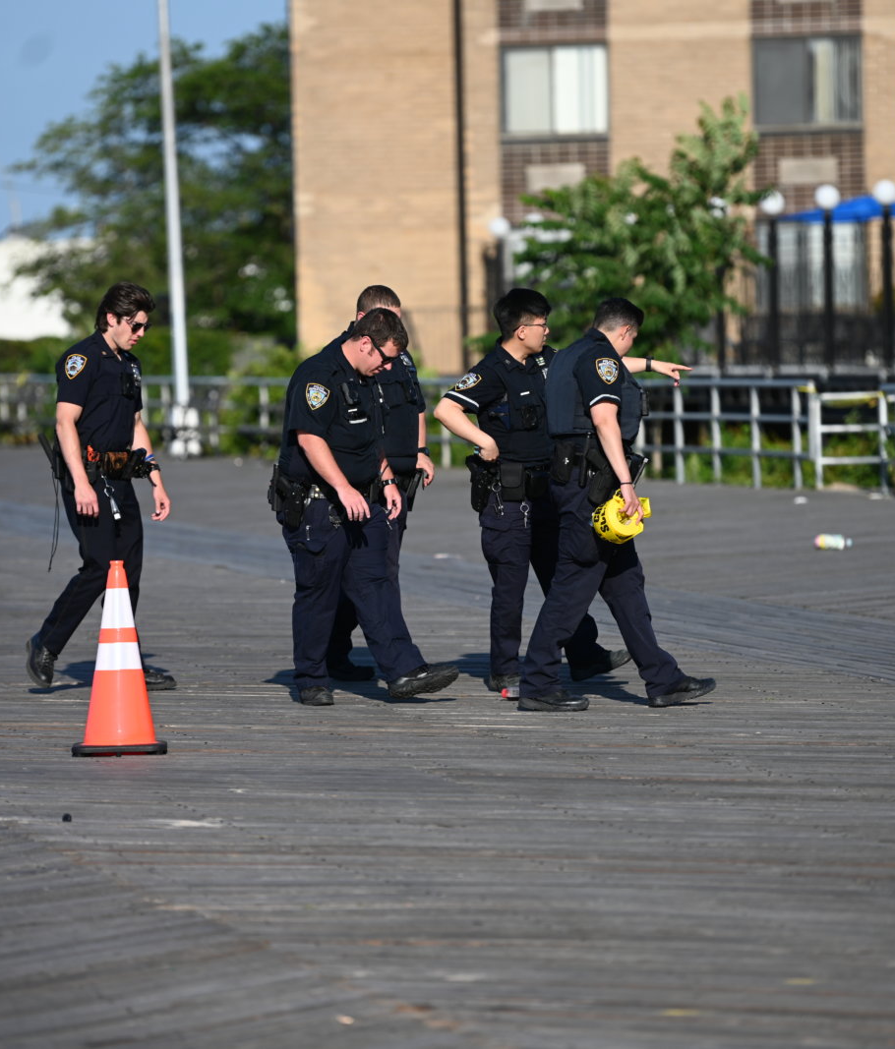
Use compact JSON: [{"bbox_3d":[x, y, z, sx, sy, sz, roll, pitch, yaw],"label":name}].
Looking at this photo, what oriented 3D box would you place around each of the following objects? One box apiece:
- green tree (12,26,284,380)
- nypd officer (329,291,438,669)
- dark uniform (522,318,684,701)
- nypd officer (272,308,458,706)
[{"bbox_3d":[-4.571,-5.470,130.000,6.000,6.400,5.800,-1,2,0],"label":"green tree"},{"bbox_3d":[-0.289,-0.183,32.600,0.560,1.750,0.580,0,2,40],"label":"nypd officer"},{"bbox_3d":[0.632,-0.037,30.200,0.640,1.520,0.500,-2,2,-21],"label":"dark uniform"},{"bbox_3d":[-0.343,-0.077,31.200,0.750,1.660,0.600,0,2,30],"label":"nypd officer"}]

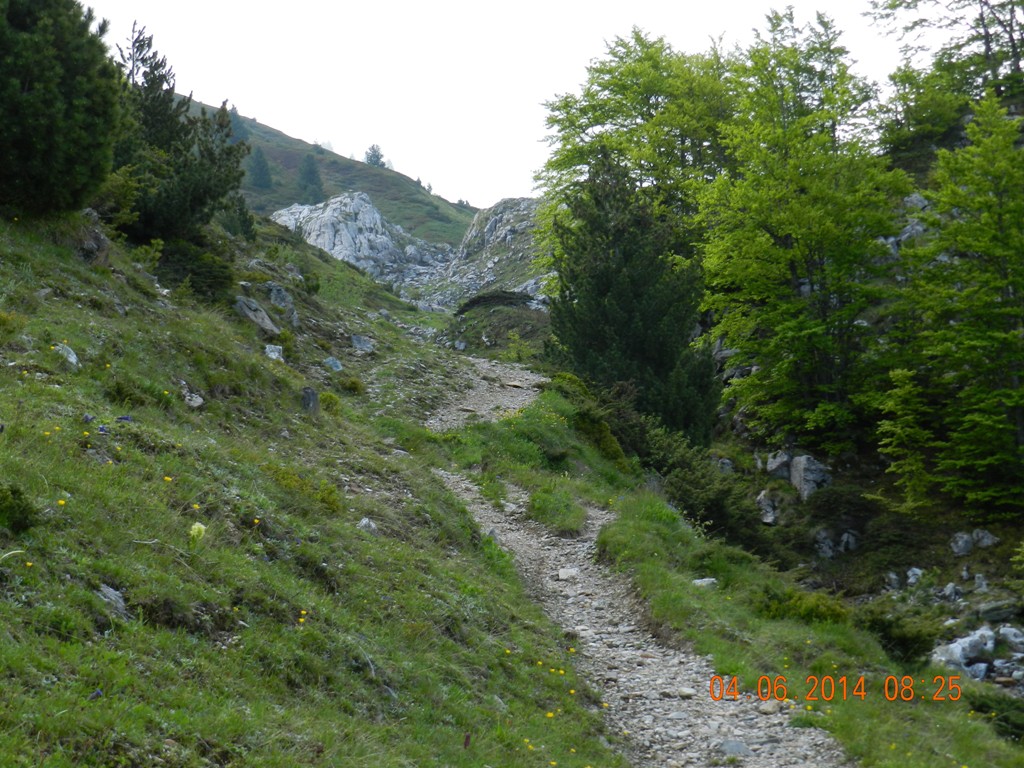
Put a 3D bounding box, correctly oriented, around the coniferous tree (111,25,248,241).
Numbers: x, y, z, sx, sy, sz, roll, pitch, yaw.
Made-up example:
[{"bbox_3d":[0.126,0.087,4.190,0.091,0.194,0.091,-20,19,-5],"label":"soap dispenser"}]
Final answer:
[{"bbox_3d":[-3.636,-2.751,22.000,1.509,2.362,1.509,0,-6,0],"label":"coniferous tree"}]

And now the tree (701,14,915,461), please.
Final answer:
[{"bbox_3d":[3.721,-1.933,25.500,2.662,5.603,2.662,0,-6,0],"label":"tree"}]

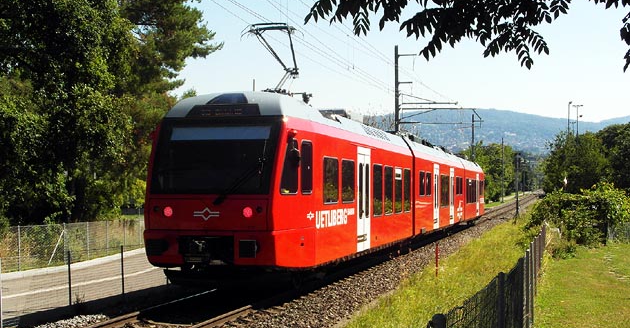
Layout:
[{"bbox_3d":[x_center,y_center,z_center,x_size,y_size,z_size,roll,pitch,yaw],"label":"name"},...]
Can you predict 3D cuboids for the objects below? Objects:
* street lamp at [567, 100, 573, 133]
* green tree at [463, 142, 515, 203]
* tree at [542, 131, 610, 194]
[{"bbox_3d":[38.490,-1.590,140.000,0.800,15.800,0.500,0,1,15],"label":"street lamp"},{"bbox_3d":[30.110,1.470,160.000,8.600,10.400,8.400,0,1,0],"label":"green tree"},{"bbox_3d":[31.020,0.420,110.000,8.100,8.900,7.800,0,1,0],"label":"tree"}]

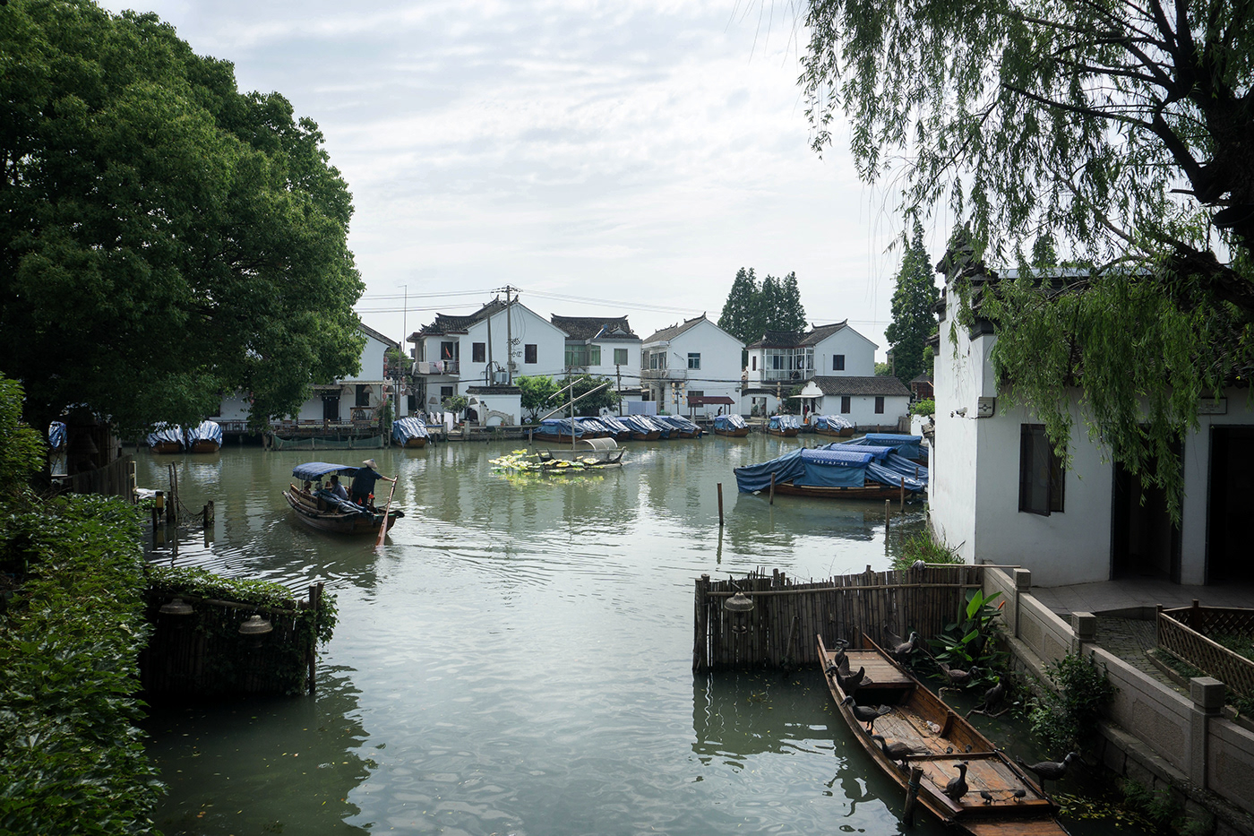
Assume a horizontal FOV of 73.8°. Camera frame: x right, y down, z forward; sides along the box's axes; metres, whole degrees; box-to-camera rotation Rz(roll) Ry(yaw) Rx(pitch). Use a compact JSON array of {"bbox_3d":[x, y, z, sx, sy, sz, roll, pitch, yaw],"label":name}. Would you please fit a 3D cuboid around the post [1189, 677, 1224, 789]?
[{"bbox_3d":[5.890,3.206,8.500,0.200,1.060,0.200,0,3,-5],"label":"post"}]

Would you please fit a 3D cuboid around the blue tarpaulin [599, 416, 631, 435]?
[{"bbox_3d":[-1.111,0.569,62.500,1.650,1.301,2.423,-1,3,-34],"label":"blue tarpaulin"}]

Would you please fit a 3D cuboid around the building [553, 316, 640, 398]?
[{"bbox_3d":[-3.034,-4.844,78.000,8.200,9.200,8.200,0,3,-10],"label":"building"}]

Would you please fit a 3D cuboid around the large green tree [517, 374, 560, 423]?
[{"bbox_3d":[-6.800,-1.486,64.000,3.400,3.850,3.400,0,2,0],"label":"large green tree"}]

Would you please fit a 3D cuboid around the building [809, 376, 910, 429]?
[{"bbox_3d":[18.900,-1.357,69.800,7.500,4.200,5.000,0,2,-7],"label":"building"}]

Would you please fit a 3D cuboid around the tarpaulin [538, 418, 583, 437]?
[{"bbox_3d":[-4.733,0.676,59.500,1.650,1.172,3.423,-2,3,-36],"label":"tarpaulin"}]

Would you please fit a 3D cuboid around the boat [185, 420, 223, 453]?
[{"bbox_3d":[-24.000,0.924,47.300,1.900,1.750,6.800,-1,2,-27],"label":"boat"}]

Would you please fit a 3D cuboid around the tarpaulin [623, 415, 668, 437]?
[{"bbox_3d":[1.200,0.477,59.800,1.850,1.330,6.000,0,2,-16],"label":"tarpaulin"}]

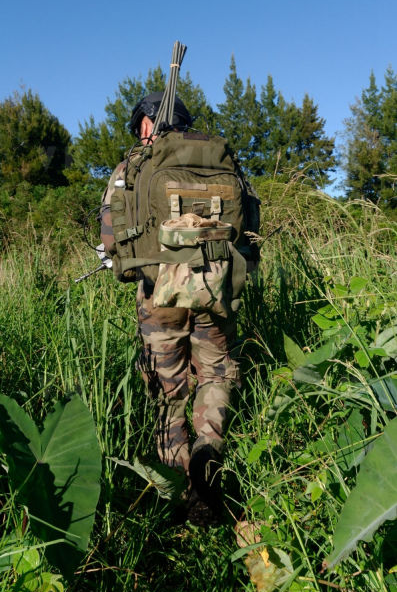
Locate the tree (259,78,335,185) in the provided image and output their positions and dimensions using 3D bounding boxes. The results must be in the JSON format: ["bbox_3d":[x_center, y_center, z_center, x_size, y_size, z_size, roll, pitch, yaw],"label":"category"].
[{"bbox_3d":[4.774,-7.288,29.160,3.900,6.300,3.700,0,10,0],"label":"tree"}]

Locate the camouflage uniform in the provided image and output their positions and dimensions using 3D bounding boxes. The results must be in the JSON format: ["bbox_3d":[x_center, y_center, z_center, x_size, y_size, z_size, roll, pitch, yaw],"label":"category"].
[{"bbox_3d":[-0.070,0.125,2.566,0.620,1.400,0.450,-1,11,-7],"label":"camouflage uniform"}]

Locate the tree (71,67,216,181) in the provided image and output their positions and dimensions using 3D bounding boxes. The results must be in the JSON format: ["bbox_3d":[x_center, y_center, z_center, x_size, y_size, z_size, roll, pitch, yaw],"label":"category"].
[{"bbox_3d":[-2.633,-7.282,28.144,6.770,6.660,5.420,0,10,0],"label":"tree"}]

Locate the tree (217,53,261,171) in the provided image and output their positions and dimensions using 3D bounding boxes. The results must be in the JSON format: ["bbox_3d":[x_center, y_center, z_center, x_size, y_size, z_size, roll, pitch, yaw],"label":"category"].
[{"bbox_3d":[1.991,-7.777,29.070,2.620,7.300,2.620,0,10,0],"label":"tree"}]

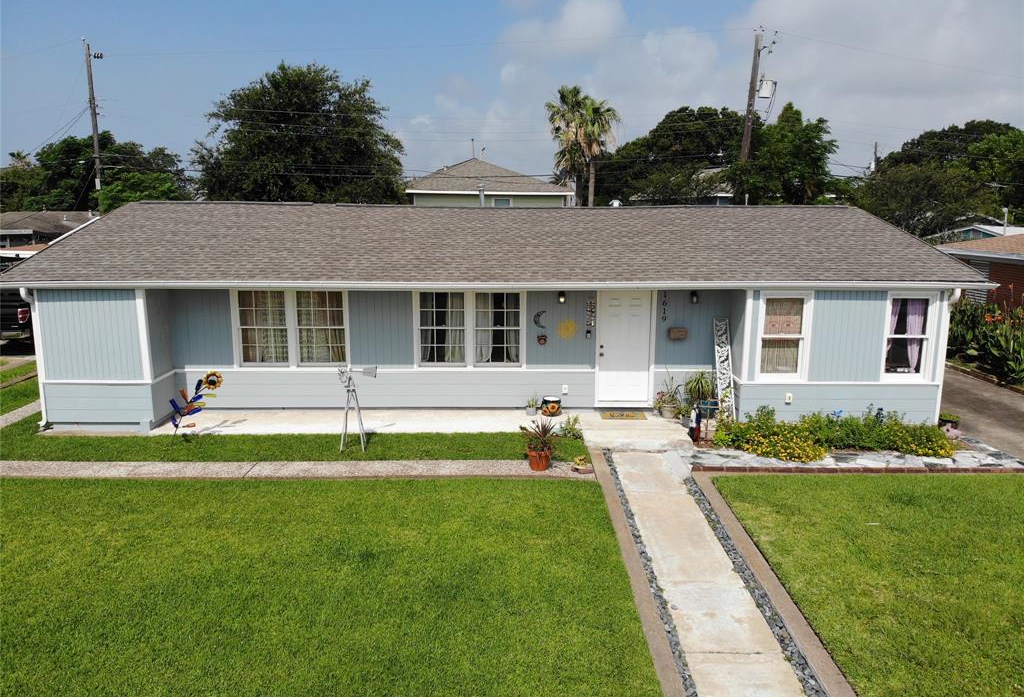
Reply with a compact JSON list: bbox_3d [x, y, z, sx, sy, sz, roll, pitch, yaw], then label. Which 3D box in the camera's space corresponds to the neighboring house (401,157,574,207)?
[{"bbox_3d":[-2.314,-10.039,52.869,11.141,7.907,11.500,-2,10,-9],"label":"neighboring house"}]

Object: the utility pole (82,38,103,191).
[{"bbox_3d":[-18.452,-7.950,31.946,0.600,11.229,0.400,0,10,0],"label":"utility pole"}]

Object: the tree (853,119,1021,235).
[{"bbox_3d":[29.286,-10.442,49.161,11.590,10.149,11.000,0,10,0],"label":"tree"}]

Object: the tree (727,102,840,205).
[{"bbox_3d":[11.484,-6.160,30.482,4.838,8.346,4.800,0,10,0],"label":"tree"}]

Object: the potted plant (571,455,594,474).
[{"bbox_3d":[1.018,1.638,10.220,0.330,0.220,0.300,0,10,0],"label":"potted plant"}]

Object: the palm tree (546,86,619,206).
[{"bbox_3d":[3.916,-9.113,40.048,4.008,10.701,3.800,0,10,0],"label":"palm tree"}]

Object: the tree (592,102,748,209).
[{"bbox_3d":[12.483,-12.638,55.740,12.156,12.047,12.000,0,10,0],"label":"tree"}]

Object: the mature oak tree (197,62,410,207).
[{"bbox_3d":[-12.061,-9.963,40.780,11.948,12.049,11.500,0,10,0],"label":"mature oak tree"}]

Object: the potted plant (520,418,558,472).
[{"bbox_3d":[0.399,1.369,10.211,0.520,0.750,0.500,0,10,0],"label":"potted plant"}]

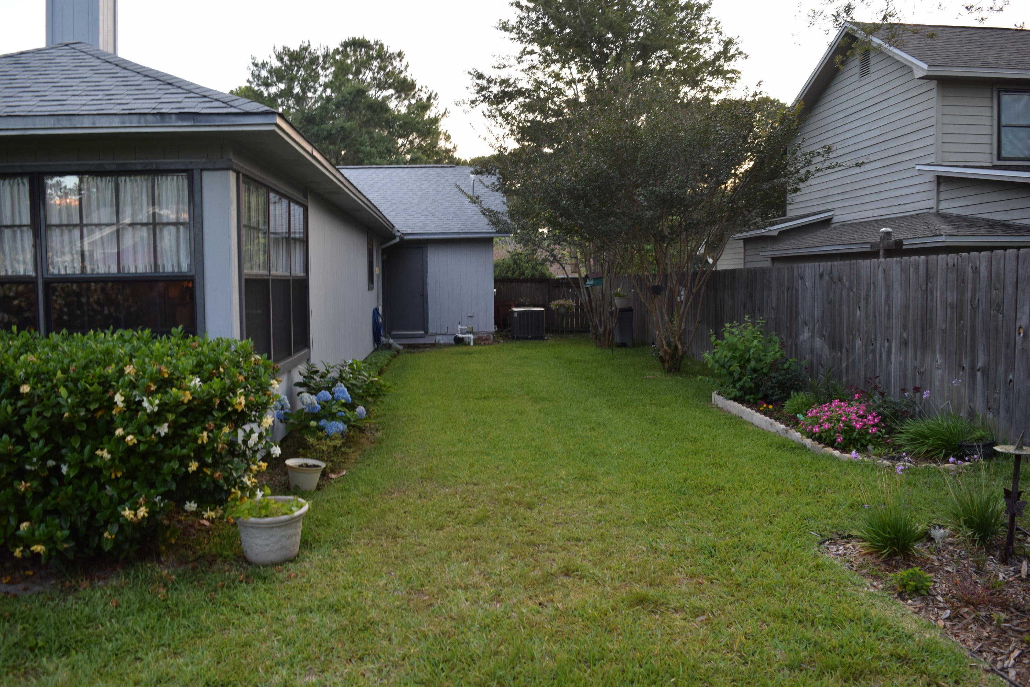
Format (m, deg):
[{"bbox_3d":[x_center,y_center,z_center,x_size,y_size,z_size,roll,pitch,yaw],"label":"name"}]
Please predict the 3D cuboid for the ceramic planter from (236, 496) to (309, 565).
[{"bbox_3d":[-1.393,1.080,4.450,0.405,0.285,0.405,-5,5,0],"label":"ceramic planter"}]

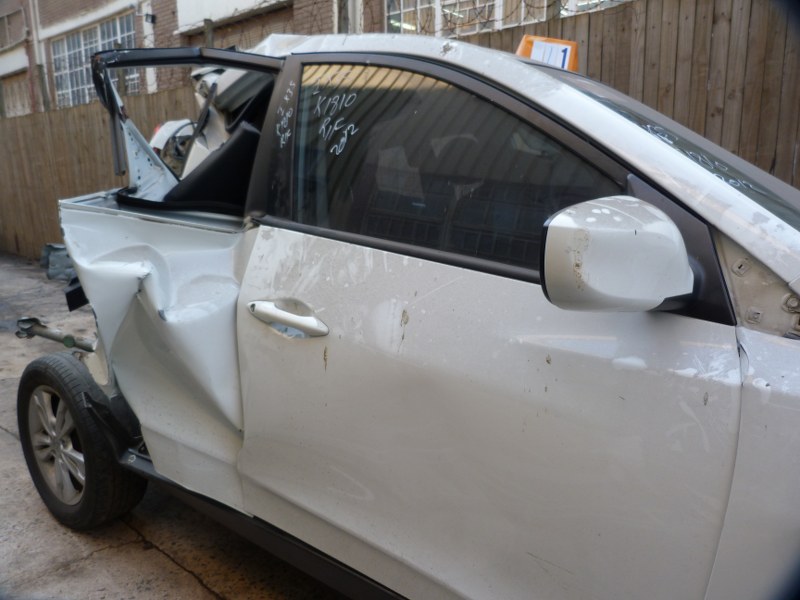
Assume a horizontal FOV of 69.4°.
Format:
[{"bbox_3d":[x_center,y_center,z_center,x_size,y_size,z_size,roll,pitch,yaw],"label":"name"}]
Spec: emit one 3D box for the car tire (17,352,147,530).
[{"bbox_3d":[-1.246,0.538,2.265,0.690,0.690,0.222,7,13,36],"label":"car tire"}]

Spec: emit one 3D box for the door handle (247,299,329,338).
[{"bbox_3d":[-0.245,0.041,1.268,0.250,0.050,0.050,14,17,34],"label":"door handle"}]

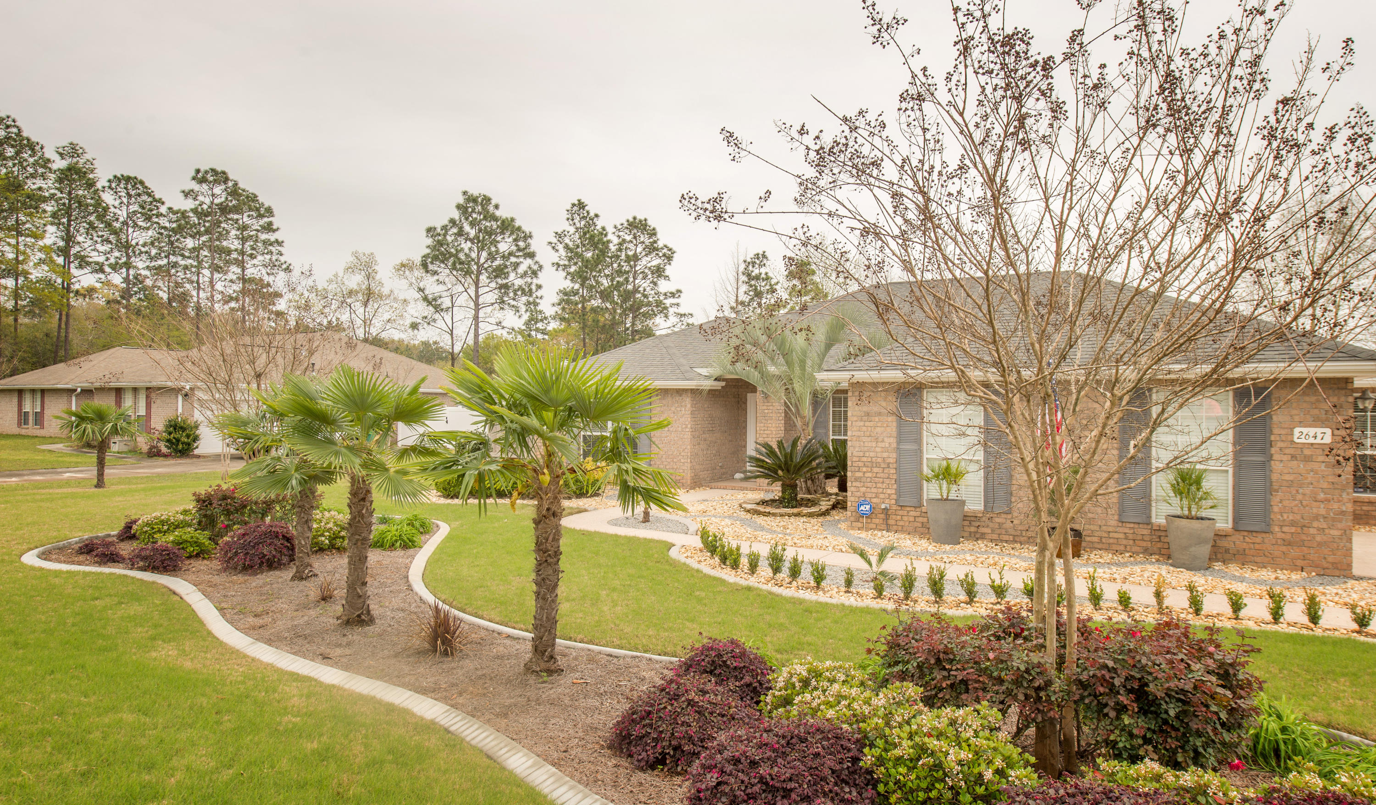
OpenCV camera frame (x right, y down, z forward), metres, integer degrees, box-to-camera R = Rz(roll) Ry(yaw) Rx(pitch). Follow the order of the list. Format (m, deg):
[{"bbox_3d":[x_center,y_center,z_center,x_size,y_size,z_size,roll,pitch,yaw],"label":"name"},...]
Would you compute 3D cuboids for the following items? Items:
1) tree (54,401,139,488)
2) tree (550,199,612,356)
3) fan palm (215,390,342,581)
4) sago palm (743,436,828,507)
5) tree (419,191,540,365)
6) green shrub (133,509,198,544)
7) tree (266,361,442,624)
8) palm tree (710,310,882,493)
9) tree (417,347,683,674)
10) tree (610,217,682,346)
[{"bbox_3d":[-14.200,0.990,20.200,1.750,2.030,1.750,0,1,0],"label":"tree"},{"bbox_3d":[-9.165,-8.025,72.000,5.300,18.800,5.300,0,1,0],"label":"tree"},{"bbox_3d":[-4.874,0.951,10.200,1.700,2.250,1.700,0,1,0],"label":"fan palm"},{"bbox_3d":[1.814,1.252,15.500,1.500,1.320,1.500,0,1,0],"label":"sago palm"},{"bbox_3d":[-16.256,-7.440,65.000,9.000,17.800,8.500,0,1,0],"label":"tree"},{"bbox_3d":[-7.966,1.810,12.800,0.850,0.470,0.800,0,1,0],"label":"green shrub"},{"bbox_3d":[-3.257,0.870,8.200,1.680,2.460,1.700,0,1,0],"label":"tree"},{"bbox_3d":[2.233,0.021,17.200,3.400,3.800,3.300,0,1,0],"label":"palm tree"},{"bbox_3d":[-1.105,0.833,6.720,2.100,2.570,2.050,0,1,0],"label":"tree"},{"bbox_3d":[-3.638,-7.275,72.000,6.300,17.300,6.000,0,1,0],"label":"tree"}]

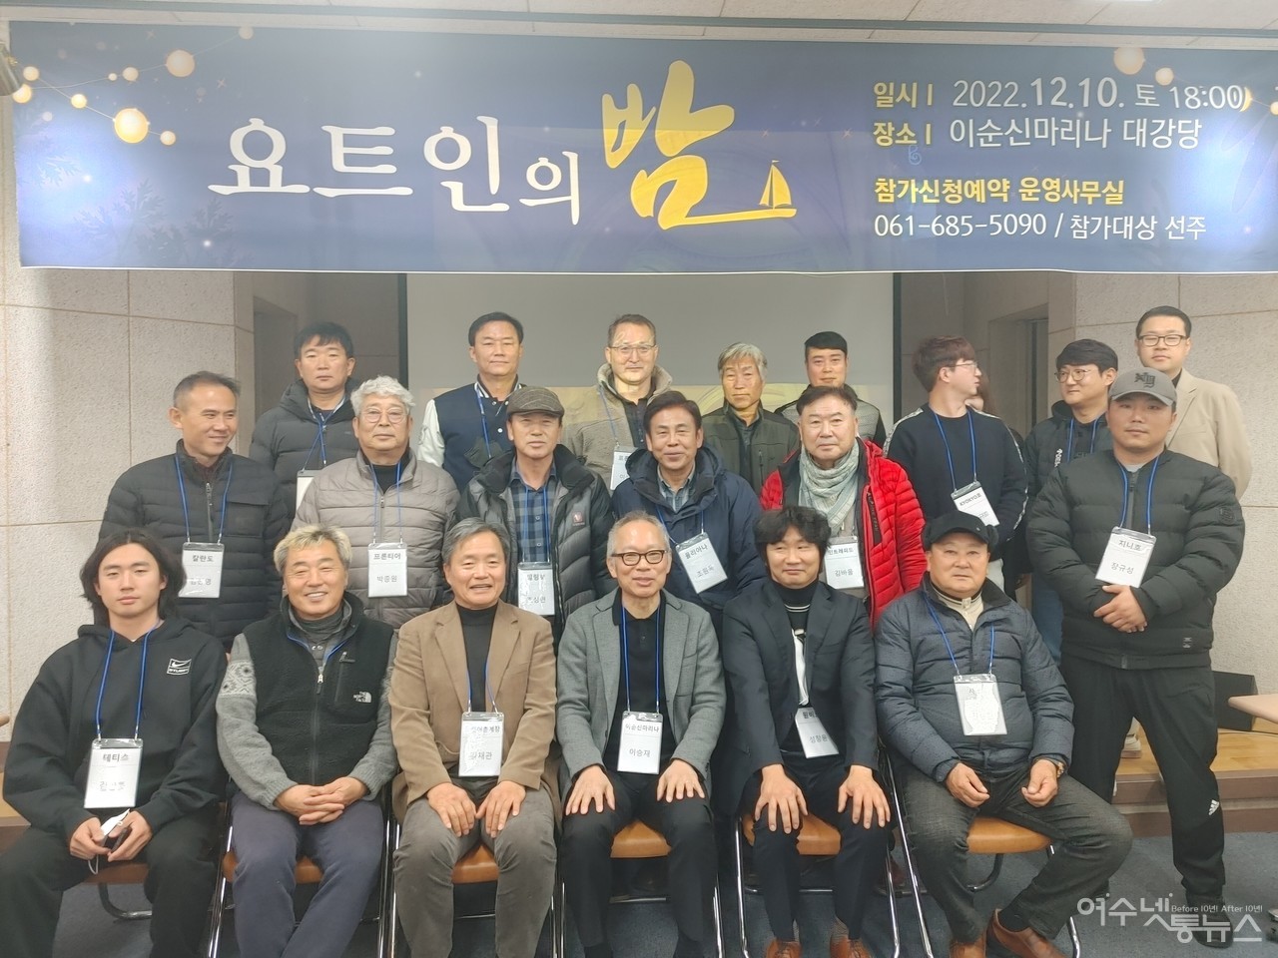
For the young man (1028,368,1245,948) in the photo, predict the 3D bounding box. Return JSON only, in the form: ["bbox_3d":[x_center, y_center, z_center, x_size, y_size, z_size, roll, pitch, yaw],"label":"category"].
[{"bbox_3d":[1.576,0.510,3.040,0.620,1.750,0.440,0,1,25],"label":"young man"}]

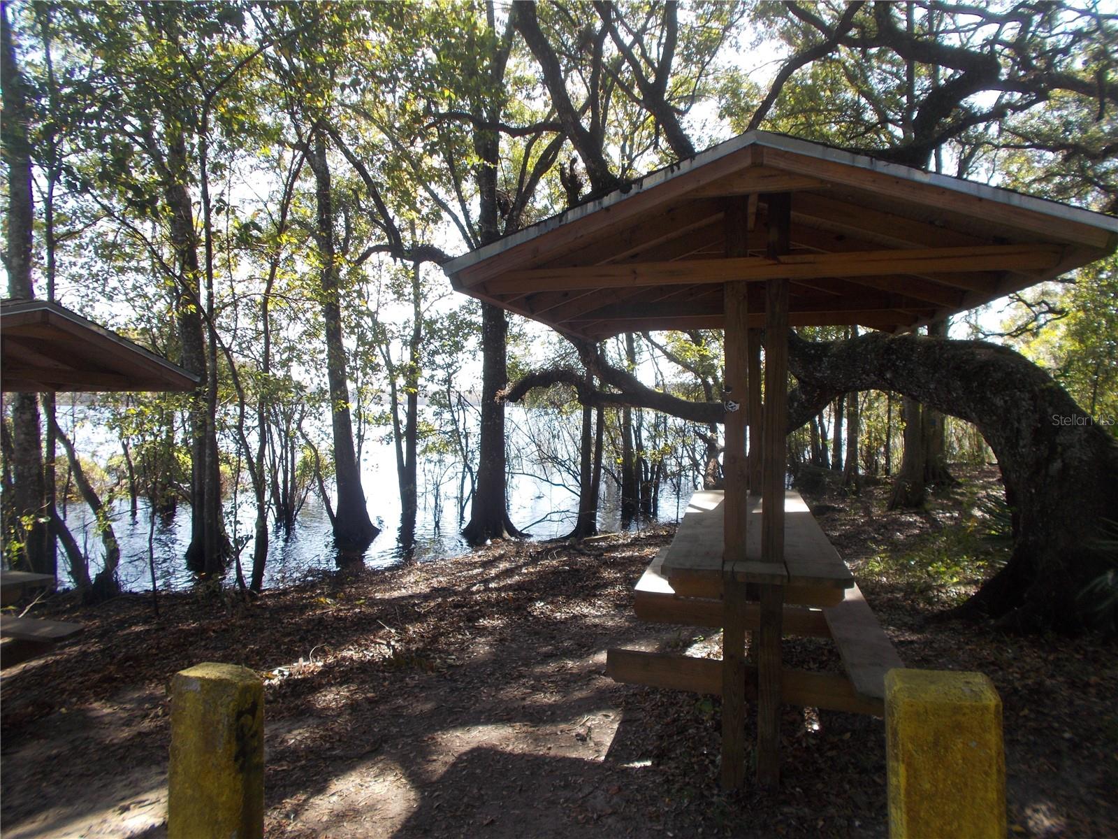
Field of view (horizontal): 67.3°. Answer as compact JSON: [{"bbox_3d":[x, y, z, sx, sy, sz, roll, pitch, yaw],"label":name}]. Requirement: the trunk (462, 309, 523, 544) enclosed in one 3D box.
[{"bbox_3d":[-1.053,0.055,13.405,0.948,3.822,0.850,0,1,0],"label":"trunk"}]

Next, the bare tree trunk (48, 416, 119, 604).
[{"bbox_3d":[-5.153,0.980,9.124,0.750,2.027,0.600,0,1,0],"label":"bare tree trunk"}]

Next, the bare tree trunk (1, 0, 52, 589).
[{"bbox_3d":[-6.636,-1.546,10.468,0.610,7.099,0.520,0,1,0],"label":"bare tree trunk"}]

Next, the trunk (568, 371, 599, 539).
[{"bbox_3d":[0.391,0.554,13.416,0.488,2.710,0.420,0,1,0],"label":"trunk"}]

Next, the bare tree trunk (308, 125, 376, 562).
[{"bbox_3d":[-3.476,-1.313,13.474,1.135,6.644,0.850,0,1,0],"label":"bare tree trunk"}]

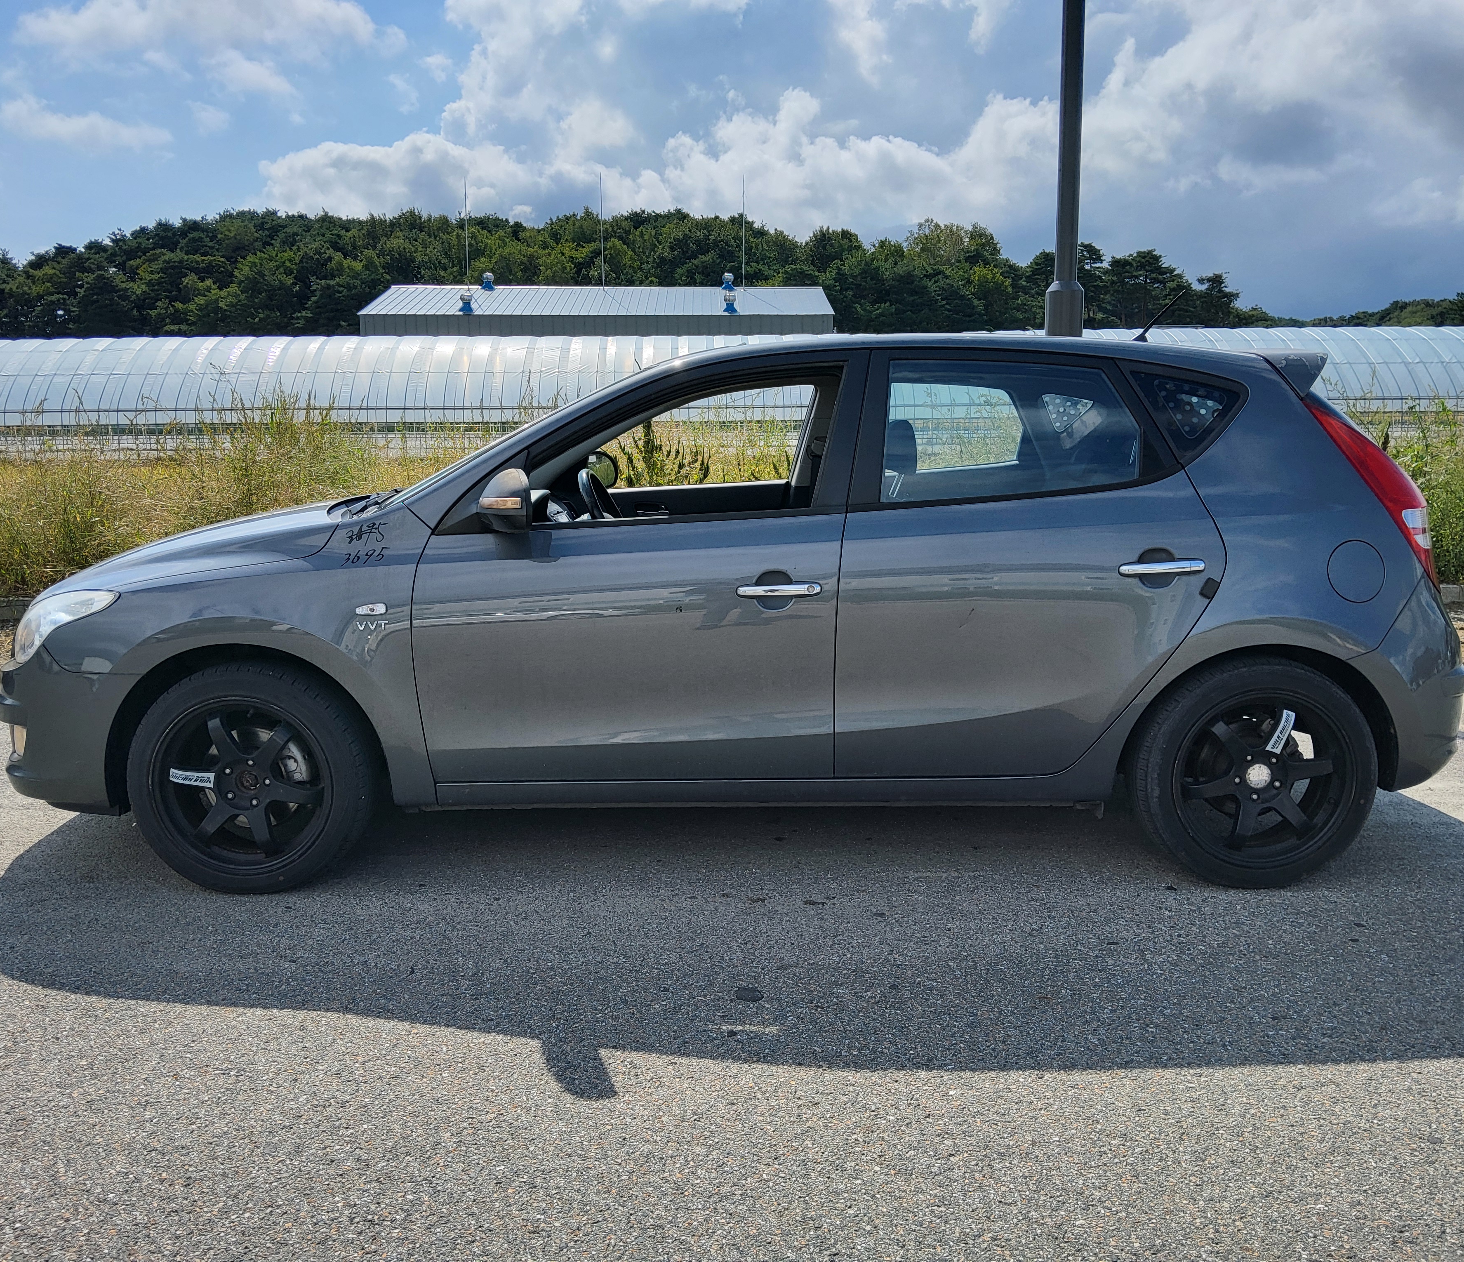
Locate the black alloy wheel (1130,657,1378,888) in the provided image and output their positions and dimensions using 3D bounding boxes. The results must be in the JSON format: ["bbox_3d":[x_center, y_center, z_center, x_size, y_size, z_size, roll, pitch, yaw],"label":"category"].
[{"bbox_3d":[1.372,0.364,3.349,0.614,0.614,0.215,0,10,1],"label":"black alloy wheel"}]

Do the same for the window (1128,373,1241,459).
[{"bbox_3d":[1.188,-0.570,3.303,0.295,0.245,0.045,-1,-17,-4],"label":"window"}]

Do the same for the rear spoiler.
[{"bbox_3d":[1.556,-0.795,3.931,0.270,0.152,1.130,0,10,1],"label":"rear spoiler"}]

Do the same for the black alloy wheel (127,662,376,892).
[{"bbox_3d":[-1.277,0.385,3.412,0.614,0.614,0.215,0,10,1],"label":"black alloy wheel"}]

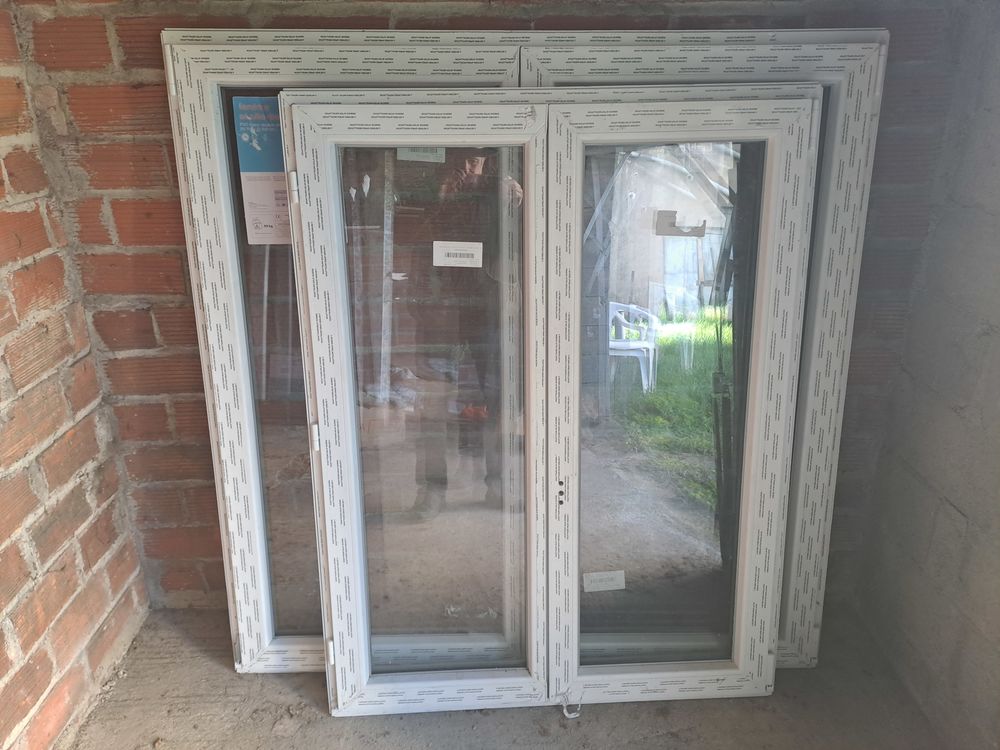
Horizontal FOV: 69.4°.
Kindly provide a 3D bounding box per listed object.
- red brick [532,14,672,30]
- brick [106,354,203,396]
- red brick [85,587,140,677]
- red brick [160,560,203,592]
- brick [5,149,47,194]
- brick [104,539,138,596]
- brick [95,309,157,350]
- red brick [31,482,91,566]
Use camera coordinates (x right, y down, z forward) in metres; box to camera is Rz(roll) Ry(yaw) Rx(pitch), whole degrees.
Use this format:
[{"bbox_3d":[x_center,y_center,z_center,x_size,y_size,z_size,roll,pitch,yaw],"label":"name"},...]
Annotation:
[{"bbox_3d":[0.204,-0.695,1.505,0.263,0.096,0.120,-1,22,0],"label":"red brick"},{"bbox_3d":[-0.797,-0.021,1.762,0.255,0.096,0.120,-1,22,-1],"label":"brick"},{"bbox_3d":[-1.009,0.623,1.773,0.120,0.078,0.227,-1,22,0],"label":"red brick"},{"bbox_3d":[-0.845,0.510,1.970,0.112,0.097,0.120,-1,22,-1],"label":"red brick"},{"bbox_3d":[-1.010,-0.406,1.447,0.120,0.079,0.130,-1,22,-1],"label":"brick"},{"bbox_3d":[-1.004,0.476,1.807,0.120,0.092,0.127,-1,21,0],"label":"brick"},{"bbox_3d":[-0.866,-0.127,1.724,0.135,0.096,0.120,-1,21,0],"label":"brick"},{"bbox_3d":[-1.013,0.317,1.574,0.120,0.087,0.205,-1,22,0],"label":"red brick"}]

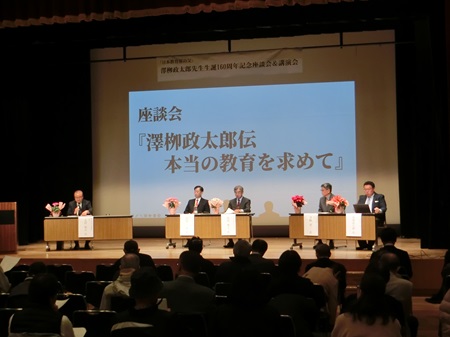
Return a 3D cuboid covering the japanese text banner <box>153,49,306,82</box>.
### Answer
[{"bbox_3d":[0.104,-2.371,18.000,3.400,0.560,0.040,-2,-1,13],"label":"japanese text banner"}]

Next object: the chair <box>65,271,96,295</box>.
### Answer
[{"bbox_3d":[-1.688,1.683,9.557,0.430,0.810,0.500,-1,-1,14],"label":"chair"}]

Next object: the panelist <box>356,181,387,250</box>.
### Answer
[{"bbox_3d":[2.868,0.926,15.388,0.560,1.320,0.780,-1,-1,22],"label":"panelist"}]

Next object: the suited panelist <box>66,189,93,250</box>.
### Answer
[{"bbox_3d":[-3.058,1.060,16.332,0.520,1.240,0.750,-1,-1,-6],"label":"suited panelist"}]

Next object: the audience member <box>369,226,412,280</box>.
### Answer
[{"bbox_3d":[2.061,1.422,9.650,0.520,1.350,0.750,-1,-1,11],"label":"audience member"}]

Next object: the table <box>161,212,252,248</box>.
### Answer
[{"bbox_3d":[-0.331,1.279,15.950,1.800,0.700,0.480,-2,-1,15],"label":"table"}]

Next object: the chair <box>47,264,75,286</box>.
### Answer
[{"bbox_3d":[-2.358,1.833,11.600,0.440,0.800,0.500,-2,-1,13],"label":"chair"}]

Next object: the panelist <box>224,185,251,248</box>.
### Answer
[{"bbox_3d":[0.259,1.002,16.387,0.500,1.290,0.780,-1,-1,11],"label":"panelist"}]

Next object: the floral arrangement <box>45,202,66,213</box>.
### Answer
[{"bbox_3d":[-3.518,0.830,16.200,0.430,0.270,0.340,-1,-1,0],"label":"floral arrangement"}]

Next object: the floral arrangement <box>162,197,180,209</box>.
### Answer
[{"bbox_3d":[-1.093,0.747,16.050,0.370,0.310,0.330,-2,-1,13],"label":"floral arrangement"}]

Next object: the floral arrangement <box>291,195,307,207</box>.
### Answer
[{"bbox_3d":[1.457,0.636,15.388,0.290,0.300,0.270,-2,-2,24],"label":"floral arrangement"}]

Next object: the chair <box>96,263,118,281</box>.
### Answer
[{"bbox_3d":[-1.419,1.697,10.357,0.430,0.810,0.500,-1,-1,14],"label":"chair"}]

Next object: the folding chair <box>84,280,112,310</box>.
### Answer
[{"bbox_3d":[-1.506,1.835,10.076,0.450,0.790,0.500,-1,-1,11],"label":"folding chair"}]

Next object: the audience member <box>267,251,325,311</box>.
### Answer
[{"bbox_3d":[0.767,1.531,8.479,0.520,1.270,0.760,-1,-1,11],"label":"audience member"}]

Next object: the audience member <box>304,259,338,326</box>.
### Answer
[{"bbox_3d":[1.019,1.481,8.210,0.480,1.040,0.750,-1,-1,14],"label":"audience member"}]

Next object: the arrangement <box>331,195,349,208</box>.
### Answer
[{"bbox_3d":[2.177,0.666,14.950,0.410,0.310,0.360,-2,-1,25],"label":"arrangement"}]

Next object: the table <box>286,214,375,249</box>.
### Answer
[{"bbox_3d":[2.140,1.198,15.164,1.760,0.700,0.520,-2,-2,23],"label":"table"}]

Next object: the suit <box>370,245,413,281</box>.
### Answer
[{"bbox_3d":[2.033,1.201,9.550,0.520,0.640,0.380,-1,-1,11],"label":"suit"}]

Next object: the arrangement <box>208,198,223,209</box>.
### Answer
[{"bbox_3d":[-0.177,0.782,16.191,0.290,0.330,0.270,-1,-1,12],"label":"arrangement"}]

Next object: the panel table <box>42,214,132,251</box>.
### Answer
[{"bbox_3d":[-2.849,1.352,16.343,1.800,0.700,0.500,-1,-1,-3],"label":"panel table"}]

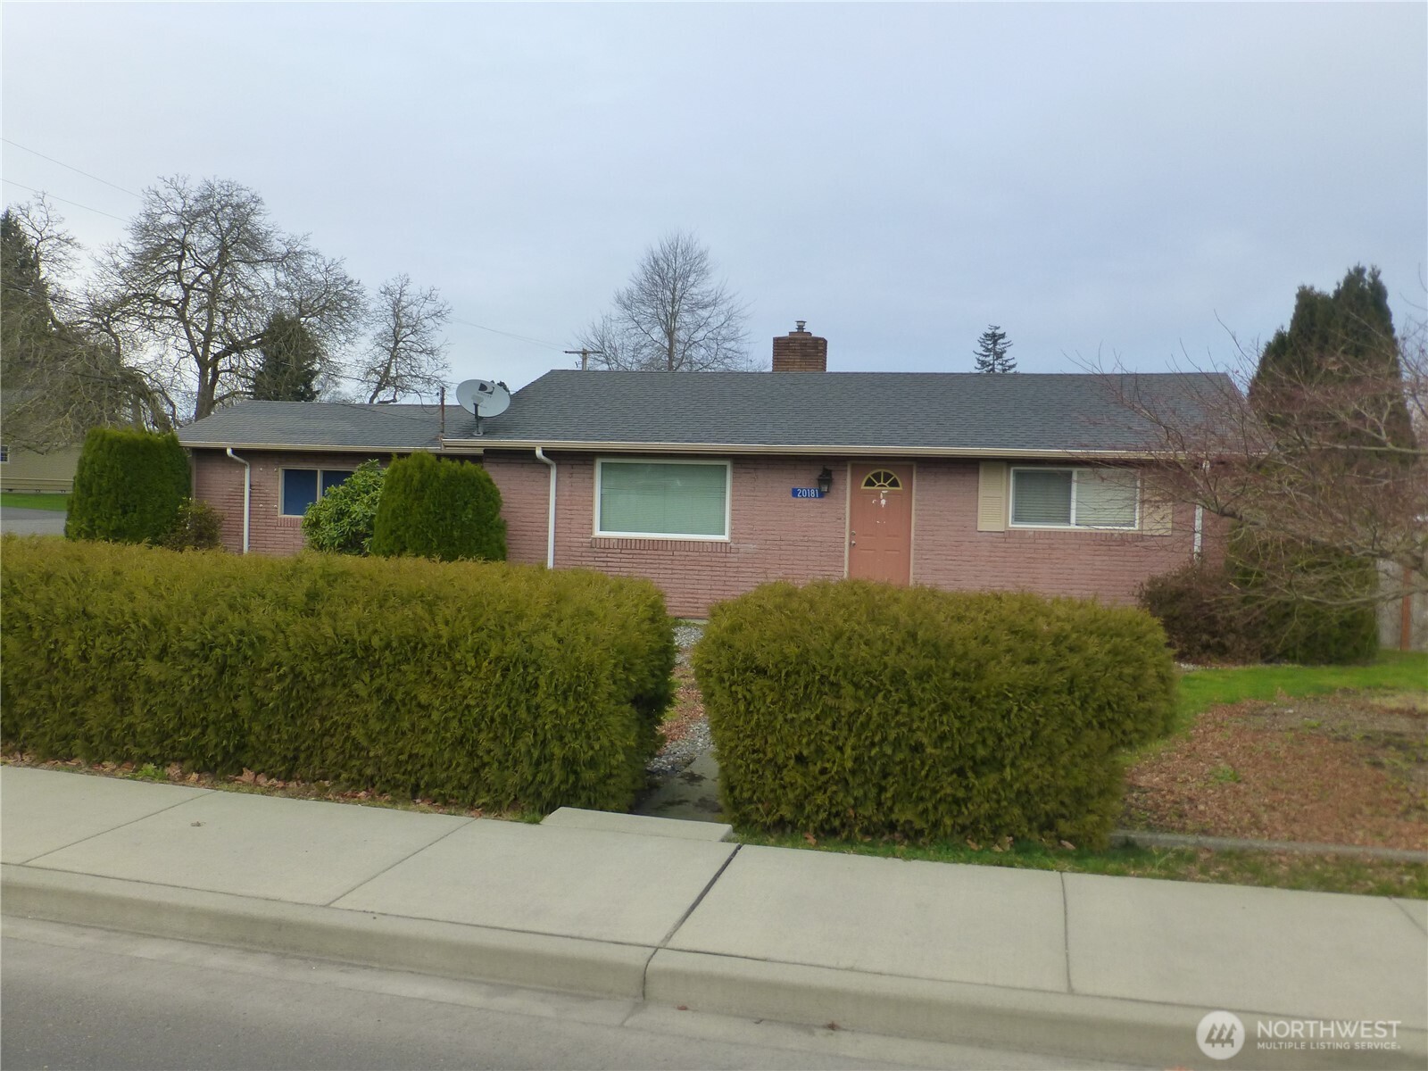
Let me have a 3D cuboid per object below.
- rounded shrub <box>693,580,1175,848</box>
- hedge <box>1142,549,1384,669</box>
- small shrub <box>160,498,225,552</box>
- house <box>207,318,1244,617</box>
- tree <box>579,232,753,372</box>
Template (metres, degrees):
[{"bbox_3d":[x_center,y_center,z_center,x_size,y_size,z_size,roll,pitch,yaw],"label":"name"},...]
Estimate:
[{"bbox_3d":[1.135,0.930,6.587,2.430,1.240,1.300,2,1,14],"label":"rounded shrub"},{"bbox_3d":[6.539,0.766,14.861,2.600,1.500,2.000,2,1,14],"label":"hedge"},{"bbox_3d":[-9.352,0.092,22.183,1.200,1.520,1.200,2,1,14],"label":"small shrub"},{"bbox_3d":[-0.923,-1.170,22.090,18.700,4.570,8.400,2,1,14],"label":"house"},{"bbox_3d":[-2.302,-6.614,55.148,7.500,13.700,7.500,2,1,14],"label":"tree"}]

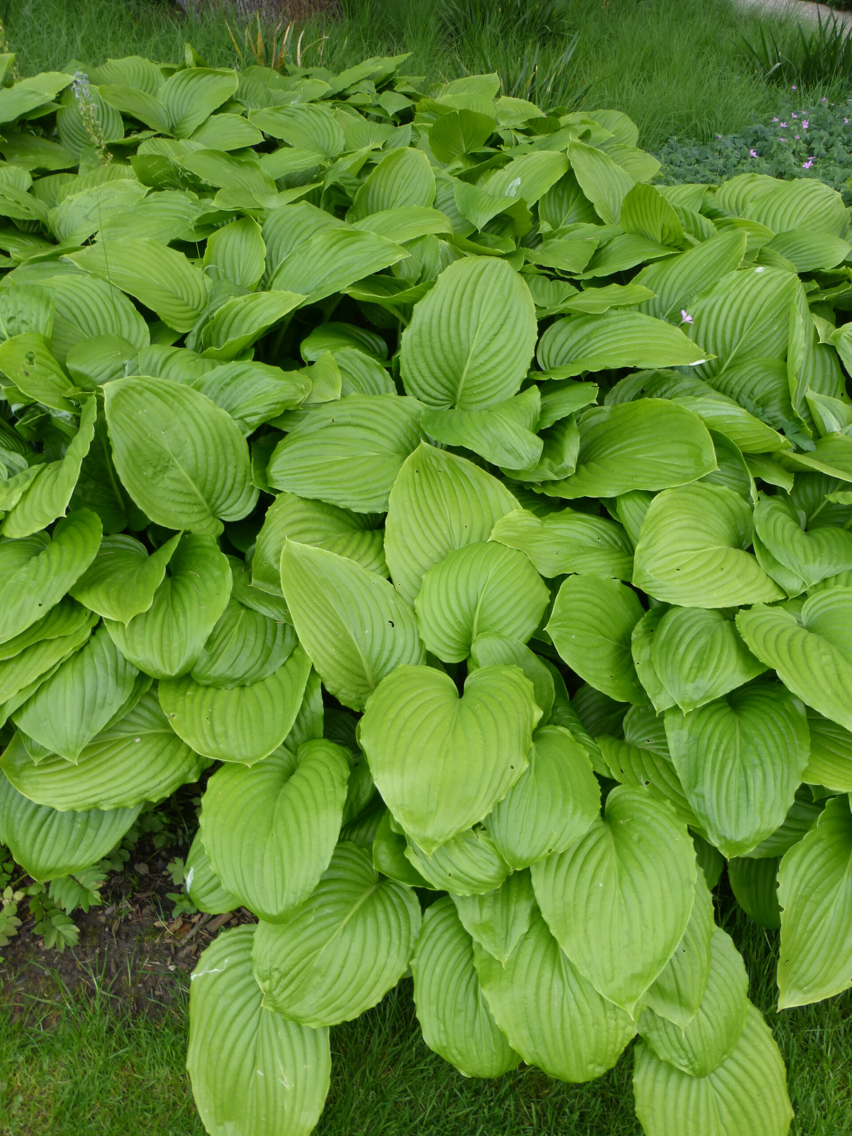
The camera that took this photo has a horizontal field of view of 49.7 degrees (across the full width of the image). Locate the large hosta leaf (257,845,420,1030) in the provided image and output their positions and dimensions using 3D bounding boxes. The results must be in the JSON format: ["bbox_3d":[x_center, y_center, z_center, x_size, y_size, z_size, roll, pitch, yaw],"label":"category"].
[{"bbox_3d":[-0.128,0.492,1.233,0.200,0.060,0.260,40,79,24],"label":"large hosta leaf"}]

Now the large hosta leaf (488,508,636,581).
[{"bbox_3d":[0.204,-0.039,1.404,0.230,0.060,0.147,4,53,21],"label":"large hosta leaf"}]

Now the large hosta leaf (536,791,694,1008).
[{"bbox_3d":[0.234,0.410,1.140,0.195,0.055,0.270,-6,84,-1],"label":"large hosta leaf"}]

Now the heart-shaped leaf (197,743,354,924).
[{"bbox_3d":[-0.201,0.348,1.213,0.195,0.075,0.239,7,84,1],"label":"heart-shaped leaf"}]

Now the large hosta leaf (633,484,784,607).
[{"bbox_3d":[0.405,-0.034,1.330,0.205,0.065,0.175,-18,64,-3],"label":"large hosta leaf"}]

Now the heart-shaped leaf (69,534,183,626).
[{"bbox_3d":[-0.427,0.016,1.310,0.140,0.065,0.155,10,59,6],"label":"heart-shaped leaf"}]

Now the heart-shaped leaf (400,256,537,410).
[{"bbox_3d":[0.074,-0.405,1.580,0.215,0.050,0.275,11,69,4],"label":"heart-shaped leaf"}]

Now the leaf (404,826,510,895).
[{"bbox_3d":[0.035,0.341,1.160,0.165,0.050,0.125,41,75,-9],"label":"leaf"}]

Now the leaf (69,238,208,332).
[{"bbox_3d":[-0.545,-0.535,1.707,0.295,0.060,0.185,25,69,15],"label":"leaf"}]

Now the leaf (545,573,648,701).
[{"bbox_3d":[0.245,0.099,1.328,0.185,0.060,0.185,4,63,35],"label":"leaf"}]

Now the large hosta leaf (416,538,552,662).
[{"bbox_3d":[0.082,0.033,1.298,0.183,0.060,0.218,10,53,7],"label":"large hosta leaf"}]

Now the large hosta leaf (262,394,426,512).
[{"bbox_3d":[-0.124,-0.182,1.470,0.250,0.060,0.200,-9,65,7],"label":"large hosta leaf"}]

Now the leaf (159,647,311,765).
[{"bbox_3d":[-0.268,0.176,1.300,0.210,0.060,0.235,-4,63,-2],"label":"leaf"}]

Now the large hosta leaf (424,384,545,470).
[{"bbox_3d":[0.105,-0.243,1.576,0.220,0.090,0.185,39,71,3],"label":"large hosta leaf"}]

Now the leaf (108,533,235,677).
[{"bbox_3d":[-0.367,0.056,1.310,0.175,0.060,0.220,-1,63,-1],"label":"leaf"}]

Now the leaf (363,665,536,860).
[{"bbox_3d":[0.027,0.239,1.151,0.220,0.075,0.250,7,83,1],"label":"leaf"}]

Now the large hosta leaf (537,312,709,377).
[{"bbox_3d":[0.350,-0.387,1.588,0.310,0.075,0.170,-2,61,-14],"label":"large hosta leaf"}]

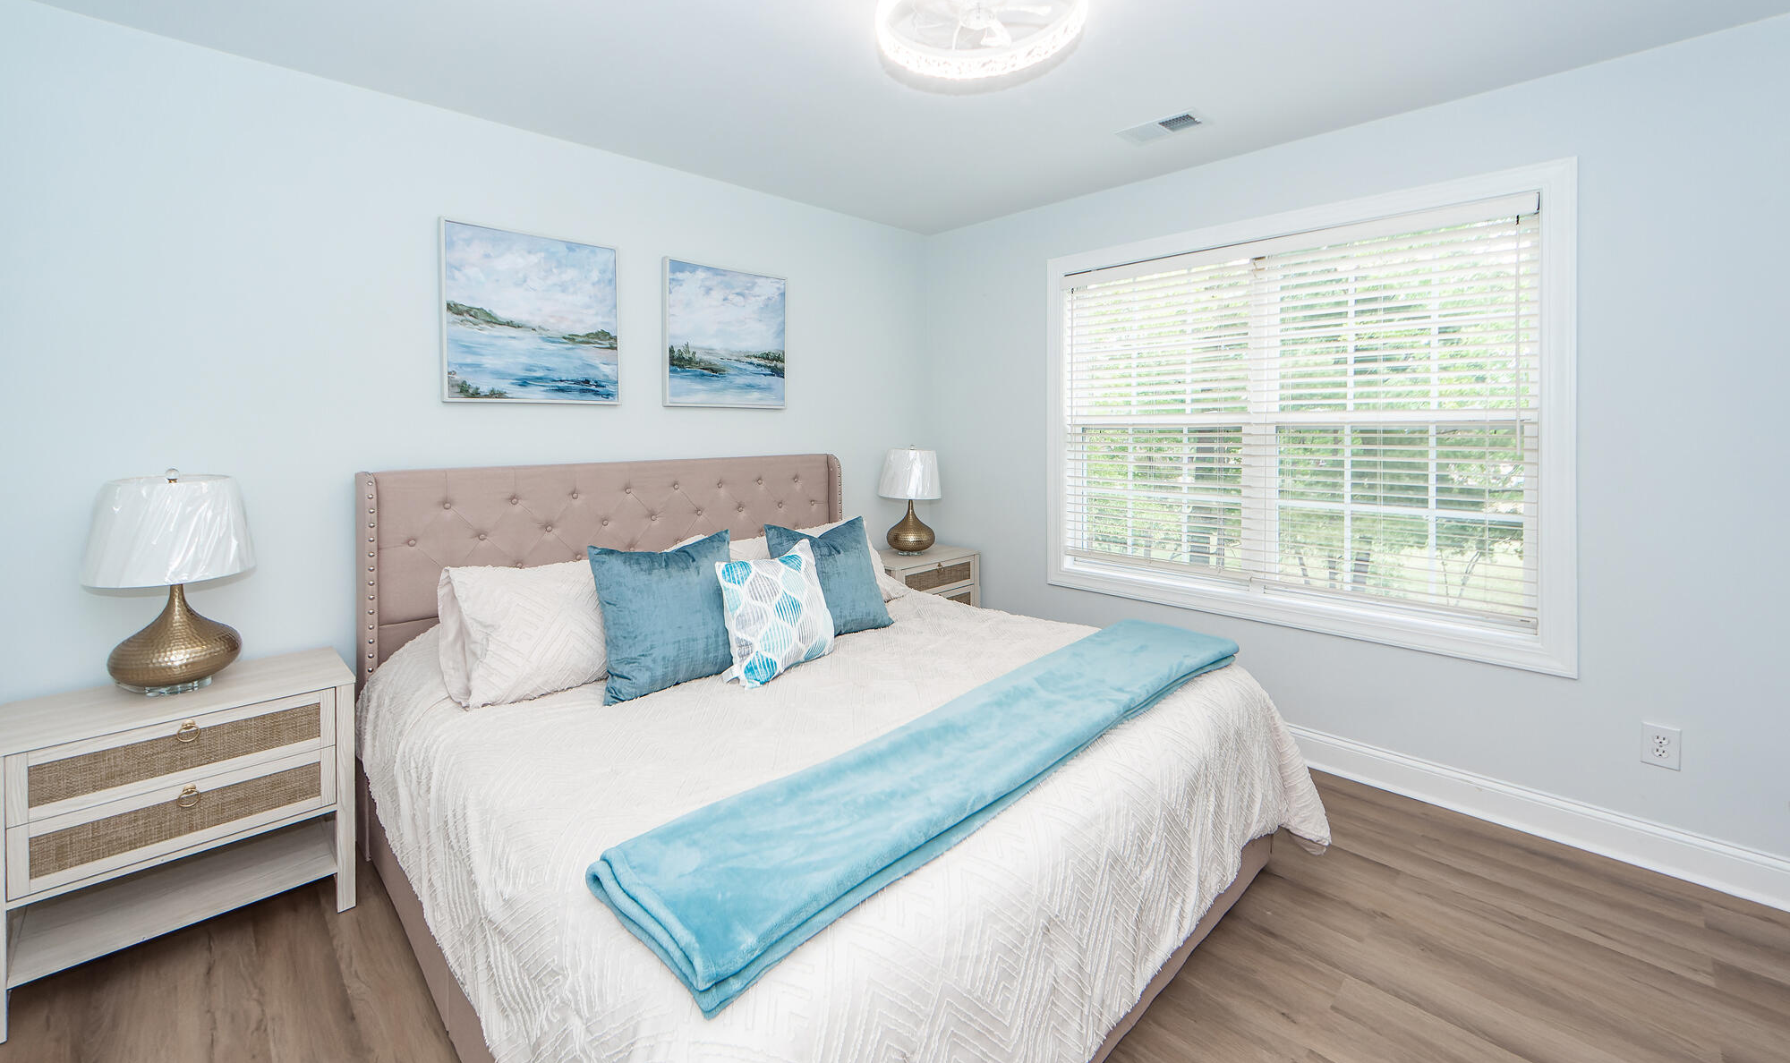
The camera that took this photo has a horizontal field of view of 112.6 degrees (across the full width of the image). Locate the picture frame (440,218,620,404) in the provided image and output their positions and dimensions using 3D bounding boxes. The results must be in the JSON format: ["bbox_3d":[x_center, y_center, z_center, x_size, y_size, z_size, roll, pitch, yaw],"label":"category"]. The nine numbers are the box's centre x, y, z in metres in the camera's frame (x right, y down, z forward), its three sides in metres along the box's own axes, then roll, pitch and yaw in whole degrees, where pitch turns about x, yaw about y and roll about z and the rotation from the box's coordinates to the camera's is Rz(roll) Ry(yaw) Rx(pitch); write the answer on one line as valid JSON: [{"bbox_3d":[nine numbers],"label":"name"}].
[{"bbox_3d":[-1.425,-0.857,2.389,0.622,0.685,0.045,-3,5,-39],"label":"picture frame"}]

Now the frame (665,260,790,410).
[{"bbox_3d":[-0.800,-0.944,2.904,0.632,0.683,0.045,-3,5,-39],"label":"frame"}]

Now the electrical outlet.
[{"bbox_3d":[2.421,0.681,1.885,0.078,0.127,0.012,3,5,40],"label":"electrical outlet"}]

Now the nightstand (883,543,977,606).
[{"bbox_3d":[0.113,0.486,3.419,0.616,0.660,0.396,-3,5,-39],"label":"nightstand"}]

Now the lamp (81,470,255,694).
[{"bbox_3d":[-2.013,0.139,1.670,0.332,0.618,0.332,-3,5,-39],"label":"lamp"}]

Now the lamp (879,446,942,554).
[{"bbox_3d":[0.096,-0.174,3.405,0.332,0.619,0.332,0,4,0],"label":"lamp"}]

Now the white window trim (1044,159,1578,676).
[{"bbox_3d":[1.536,-0.487,2.594,1.927,1.749,0.070,3,5,40],"label":"white window trim"}]

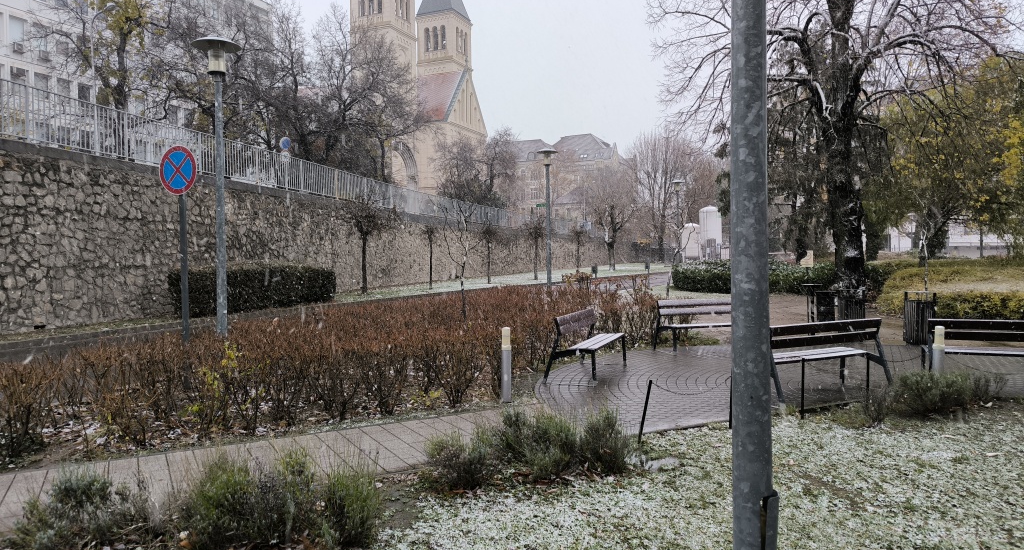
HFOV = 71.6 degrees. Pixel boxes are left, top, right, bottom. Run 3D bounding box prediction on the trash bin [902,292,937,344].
[{"bbox_3d":[7.524,0.806,13.100,0.510,0.980,0.500,0,1,30],"label":"trash bin"}]

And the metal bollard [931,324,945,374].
[{"bbox_3d":[4.410,0.927,7.350,0.110,0.820,0.110,0,1,24],"label":"metal bollard"}]

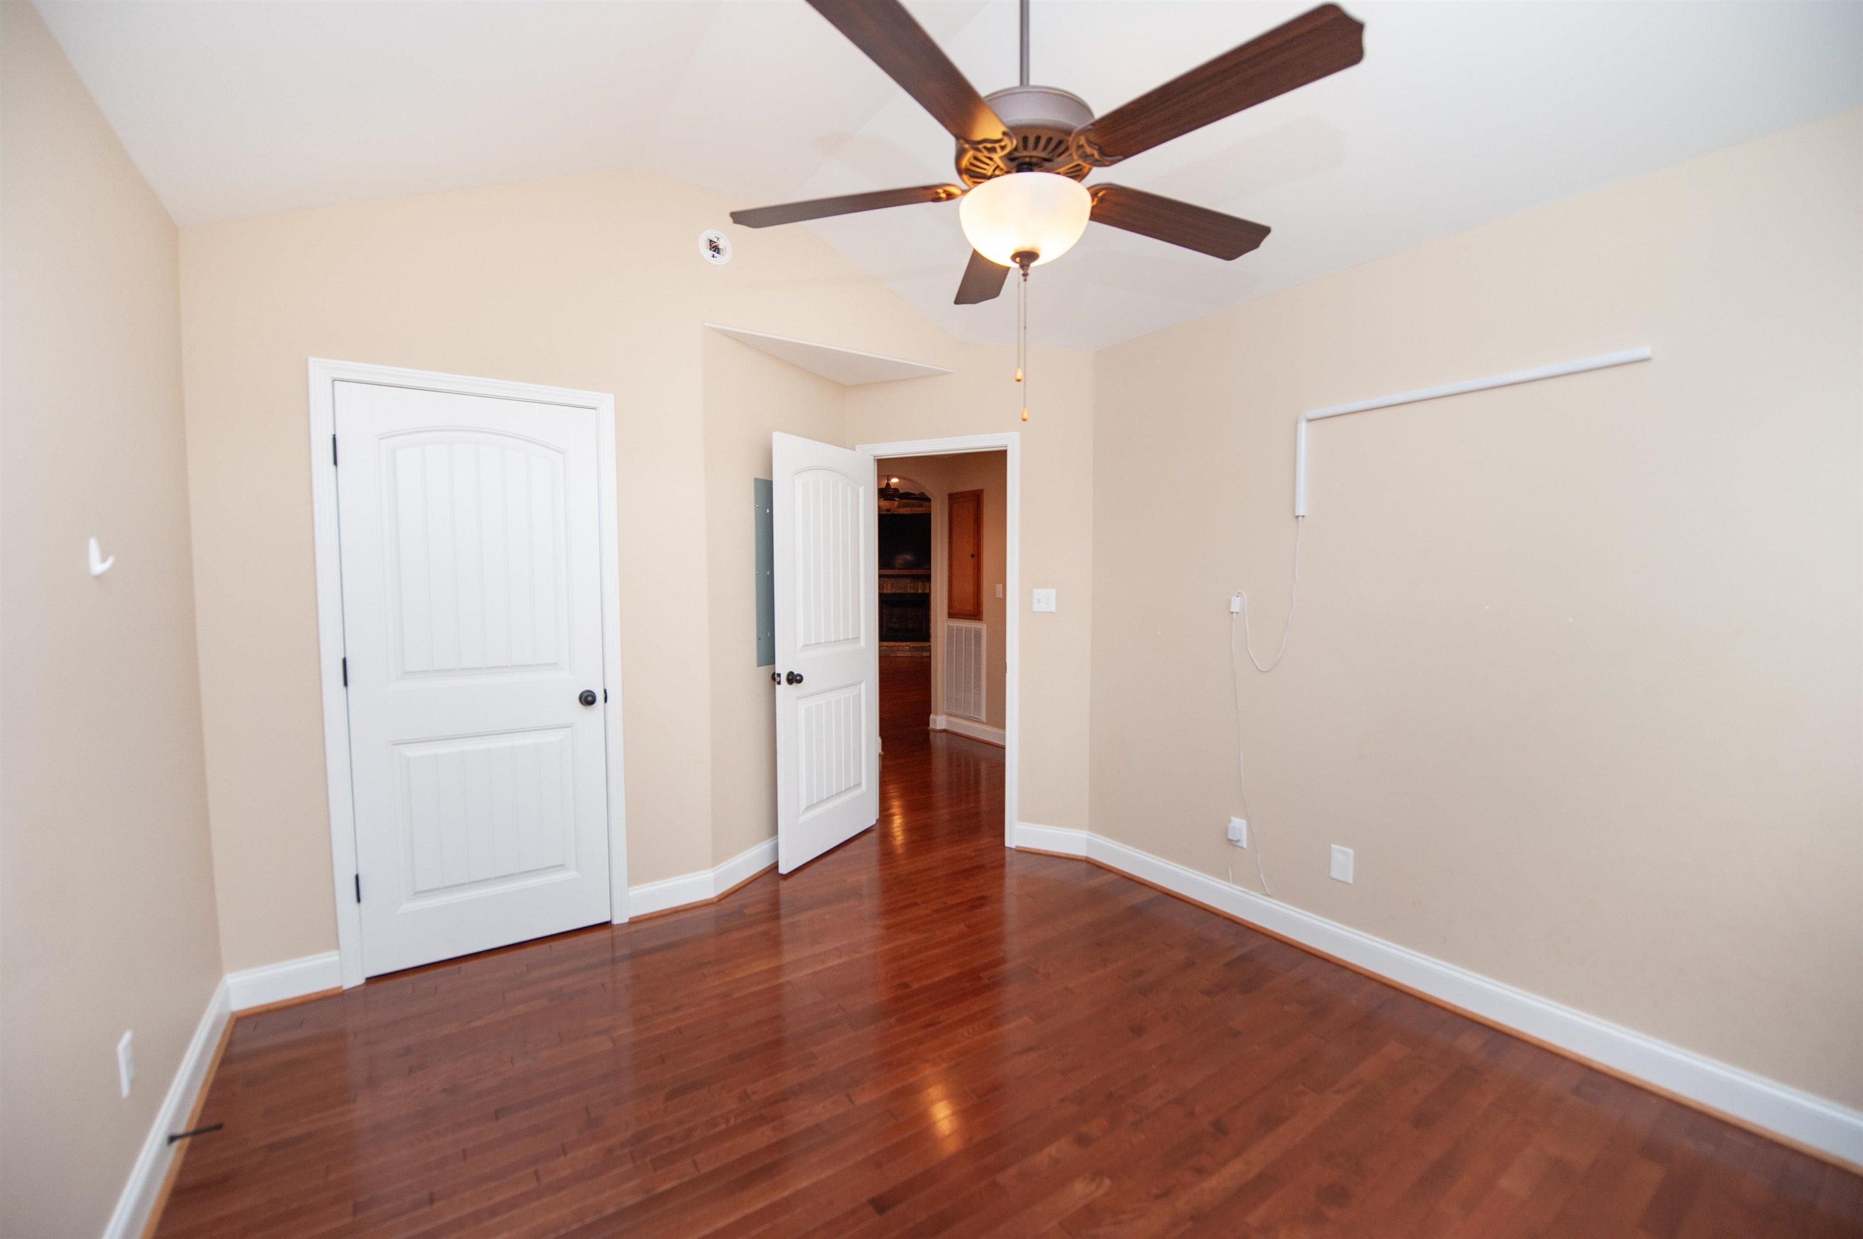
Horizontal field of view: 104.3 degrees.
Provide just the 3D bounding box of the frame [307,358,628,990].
[{"bbox_3d":[-1.658,0.194,2.702,0.915,2.120,0.110,-2,4,-32],"label":"frame"}]

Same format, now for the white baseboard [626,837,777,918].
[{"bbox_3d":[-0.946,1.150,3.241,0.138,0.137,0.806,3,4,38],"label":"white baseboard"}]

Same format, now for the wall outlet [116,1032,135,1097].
[{"bbox_3d":[-1.675,0.929,1.514,0.010,0.116,0.075,-3,4,-37],"label":"wall outlet"}]

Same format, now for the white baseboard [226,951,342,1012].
[{"bbox_3d":[-2.139,1.202,2.402,0.287,0.133,0.025,-2,4,-32],"label":"white baseboard"}]

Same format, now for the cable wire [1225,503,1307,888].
[{"bbox_3d":[1.301,0.346,2.876,0.035,1.510,0.275,-3,4,-37],"label":"cable wire"}]

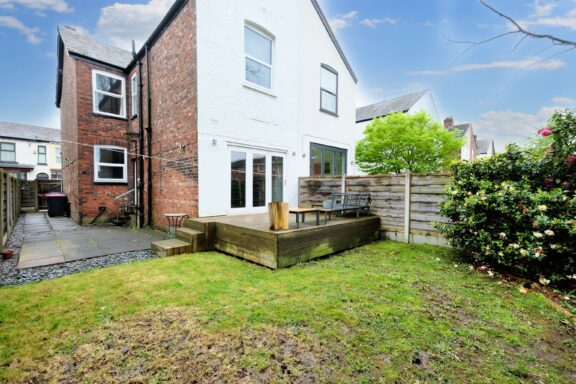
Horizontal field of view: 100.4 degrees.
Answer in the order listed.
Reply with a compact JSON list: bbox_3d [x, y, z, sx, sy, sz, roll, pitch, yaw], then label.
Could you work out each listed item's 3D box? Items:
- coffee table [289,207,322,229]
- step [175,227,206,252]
[{"bbox_3d":[0.239,0.551,5.238,0.663,0.342,0.604,-1,1,-44],"label":"coffee table"},{"bbox_3d":[-2.496,1.201,6.143,0.340,0.405,1.050,-1,2,-44],"label":"step"}]

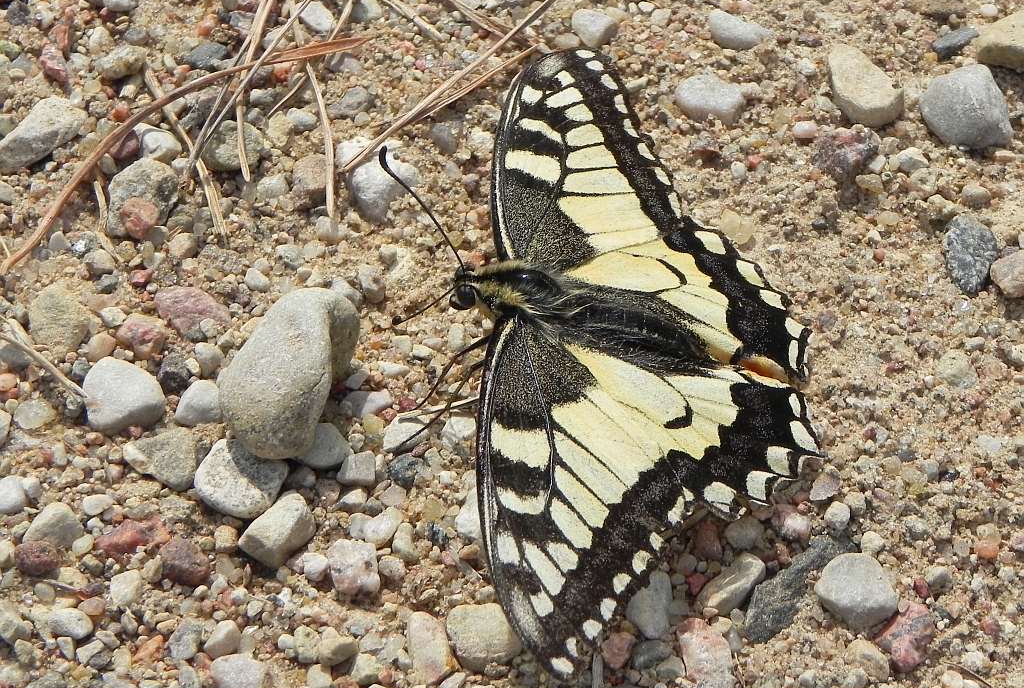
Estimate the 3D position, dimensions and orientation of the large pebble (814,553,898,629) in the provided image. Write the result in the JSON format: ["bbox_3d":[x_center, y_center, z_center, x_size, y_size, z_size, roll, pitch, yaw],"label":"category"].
[{"bbox_3d":[0.034,0.024,0.274,0.008,0.006,0.008,10,53,8],"label":"large pebble"}]

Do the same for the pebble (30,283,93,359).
[{"bbox_3d":[-0.047,-0.002,0.295,0.007,0.005,0.009,9,53,7],"label":"pebble"}]

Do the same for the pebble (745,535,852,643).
[{"bbox_3d":[0.028,0.024,0.275,0.005,0.005,0.015,31,58,22],"label":"pebble"}]

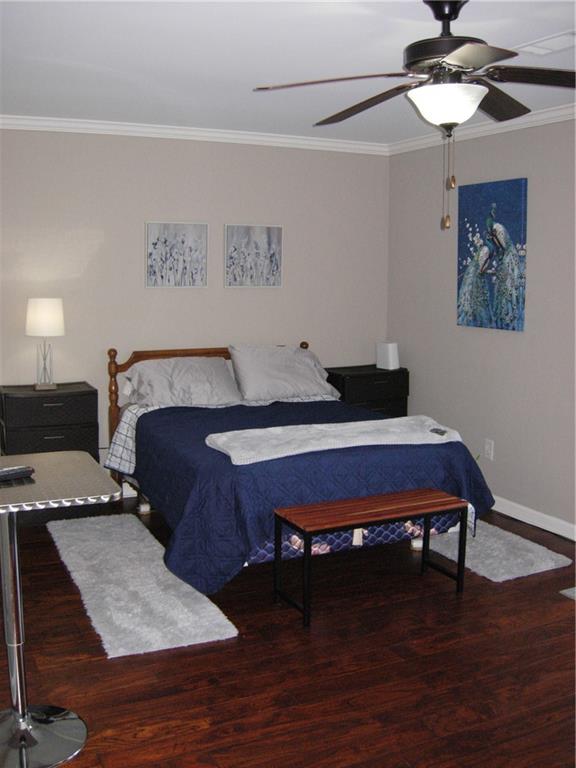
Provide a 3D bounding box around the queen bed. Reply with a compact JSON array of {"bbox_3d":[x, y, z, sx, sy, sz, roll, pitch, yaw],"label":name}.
[{"bbox_3d":[-0.052,0.358,4.695,1.691,1.013,1.905,-4,9,-26],"label":"queen bed"}]

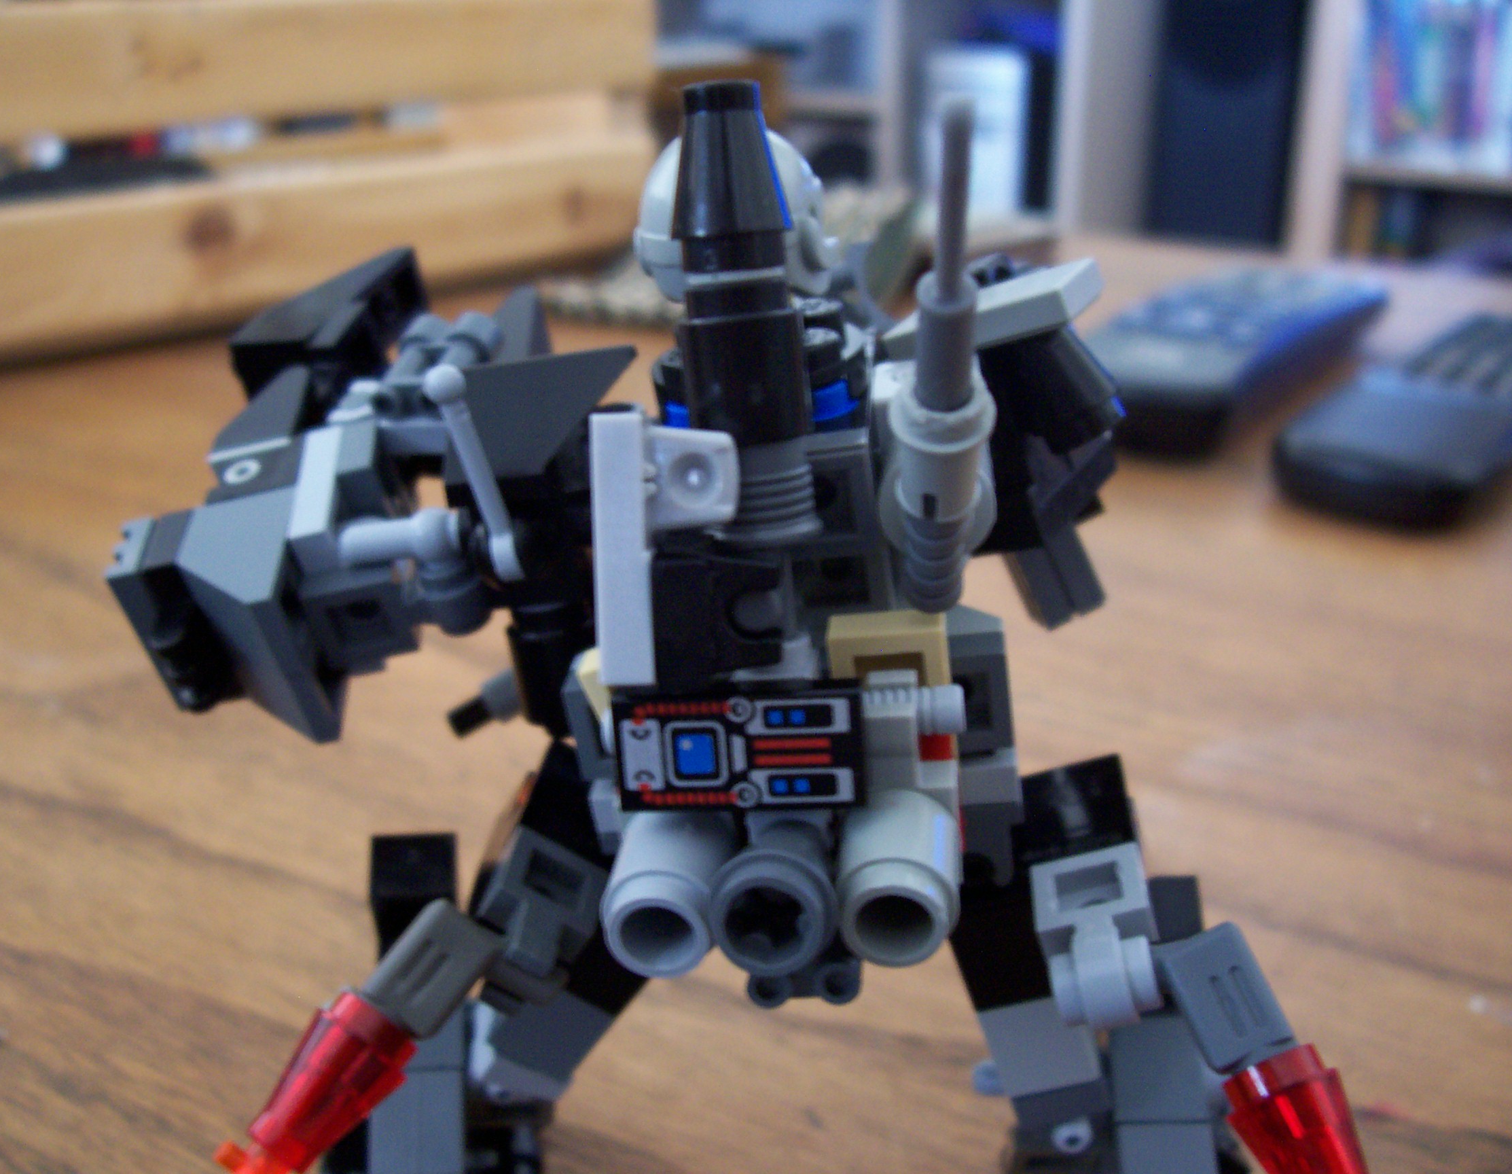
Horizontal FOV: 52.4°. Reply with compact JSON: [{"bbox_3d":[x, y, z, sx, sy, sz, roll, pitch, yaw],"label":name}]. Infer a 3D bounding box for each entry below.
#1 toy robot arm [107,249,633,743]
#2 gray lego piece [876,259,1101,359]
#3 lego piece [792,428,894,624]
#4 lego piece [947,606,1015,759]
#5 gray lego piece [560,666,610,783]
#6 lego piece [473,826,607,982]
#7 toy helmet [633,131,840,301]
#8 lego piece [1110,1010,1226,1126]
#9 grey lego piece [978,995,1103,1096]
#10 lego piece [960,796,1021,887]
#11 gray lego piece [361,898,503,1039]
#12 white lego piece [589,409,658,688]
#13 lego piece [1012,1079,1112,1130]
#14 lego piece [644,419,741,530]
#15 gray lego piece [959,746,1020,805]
[{"bbox_3d":[-0.029,-0.008,0.122,0.034,0.030,0.030,3,22,7],"label":"toy robot arm"},{"bbox_3d":[0.019,-0.022,0.124,0.016,0.003,0.008,-10,25,37],"label":"gray lego piece"},{"bbox_3d":[0.007,-0.005,0.121,0.008,0.016,0.008,3,22,7],"label":"lego piece"},{"bbox_3d":[0.015,0.007,0.114,0.008,0.008,0.009,-6,27,9],"label":"lego piece"},{"bbox_3d":[-0.009,0.009,0.118,0.008,0.008,0.009,-6,27,9],"label":"gray lego piece"},{"bbox_3d":[-0.017,0.024,0.118,0.008,0.009,0.006,25,20,-5],"label":"lego piece"},{"bbox_3d":[-0.002,-0.028,0.118,0.014,0.013,0.014,2,20,20],"label":"toy helmet"},{"bbox_3d":[0.035,0.041,0.135,0.008,0.009,0.008,-4,6,12],"label":"lego piece"},{"bbox_3d":[0.024,0.038,0.133,0.008,0.009,0.008,-17,23,10],"label":"grey lego piece"},{"bbox_3d":[0.018,0.020,0.119,0.006,0.007,0.007,3,22,7],"label":"lego piece"},{"bbox_3d":[-0.024,0.028,0.114,0.006,0.006,0.010,30,62,26],"label":"gray lego piece"},{"bbox_3d":[-0.007,-0.003,0.094,0.003,0.016,0.008,1,17,9],"label":"white lego piece"},{"bbox_3d":[0.026,0.043,0.135,0.008,0.003,0.008,-10,18,5],"label":"lego piece"},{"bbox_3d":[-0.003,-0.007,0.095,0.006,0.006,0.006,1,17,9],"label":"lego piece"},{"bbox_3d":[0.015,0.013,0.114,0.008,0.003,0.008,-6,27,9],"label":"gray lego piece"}]

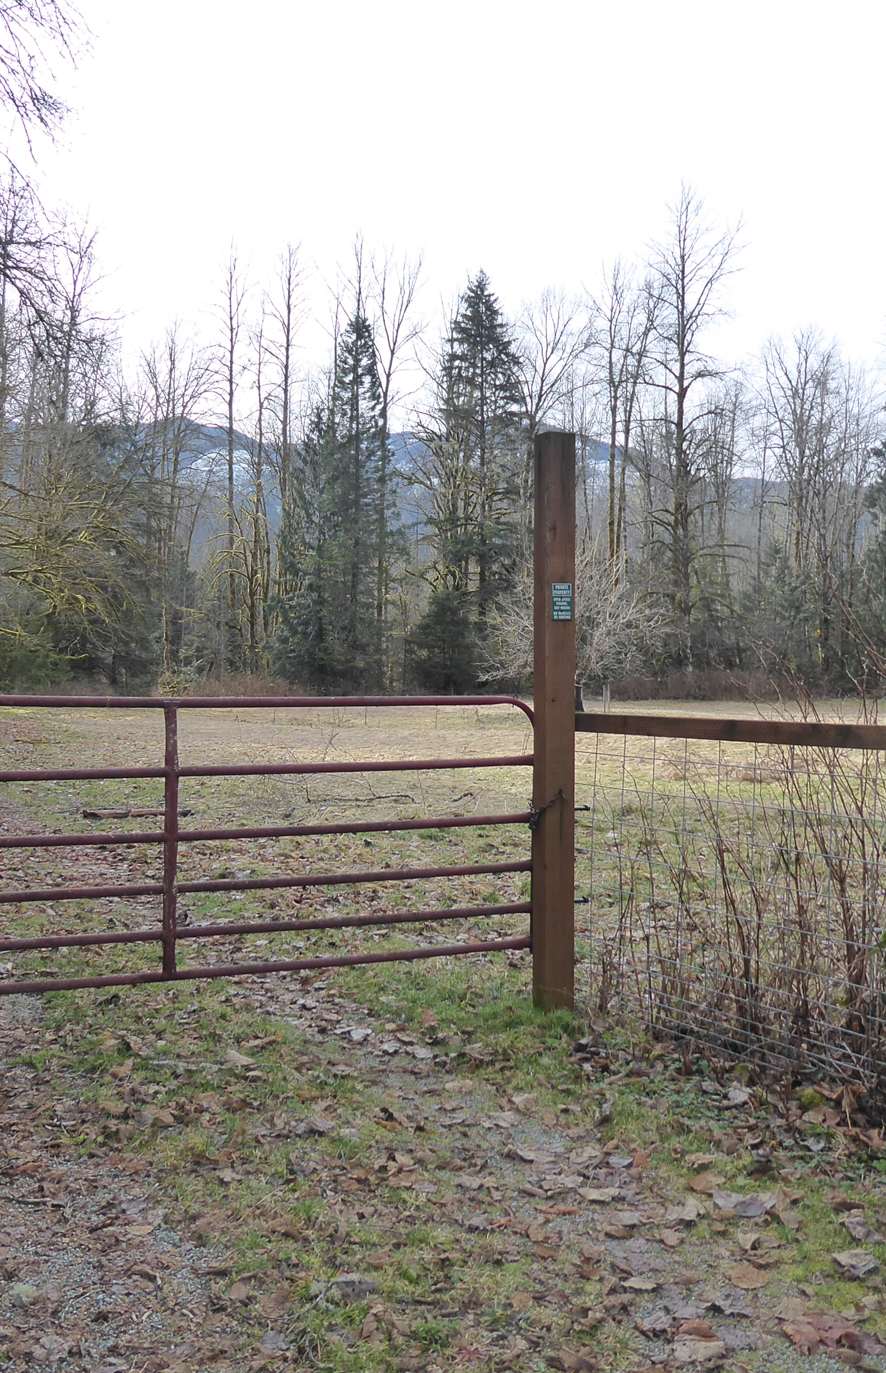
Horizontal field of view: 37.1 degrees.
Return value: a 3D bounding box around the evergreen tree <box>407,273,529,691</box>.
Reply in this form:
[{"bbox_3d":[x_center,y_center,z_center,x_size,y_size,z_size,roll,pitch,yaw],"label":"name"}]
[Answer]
[{"bbox_3d":[1.471,-12.246,80.000,7.356,25.617,7.356,0,0,0],"label":"evergreen tree"}]

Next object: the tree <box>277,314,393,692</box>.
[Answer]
[{"bbox_3d":[-6.534,-10.991,80.000,7.096,23.107,7.096,0,0,0],"label":"tree"}]

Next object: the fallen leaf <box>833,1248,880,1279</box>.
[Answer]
[{"bbox_3d":[1.051,1.466,3.363,0.120,0.028,0.110,0,0,0],"label":"fallen leaf"}]

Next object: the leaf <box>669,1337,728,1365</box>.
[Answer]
[{"bbox_3d":[0.566,1.469,2.923,0.130,0.022,0.081,0,0,0],"label":"leaf"}]

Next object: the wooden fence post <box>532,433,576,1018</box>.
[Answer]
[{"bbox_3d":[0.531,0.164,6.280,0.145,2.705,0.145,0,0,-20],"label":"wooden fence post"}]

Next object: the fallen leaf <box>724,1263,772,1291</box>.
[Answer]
[{"bbox_3d":[0.759,1.469,3.292,0.118,0.022,0.109,0,0,0],"label":"fallen leaf"}]

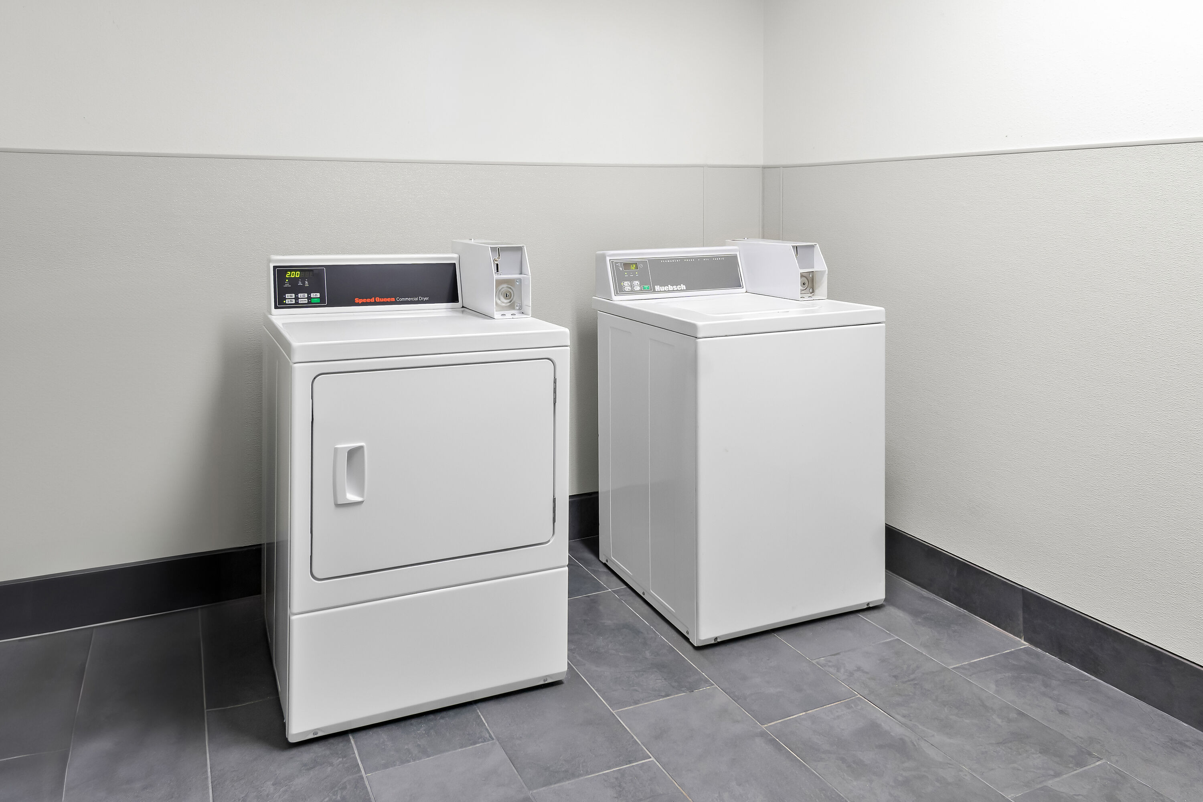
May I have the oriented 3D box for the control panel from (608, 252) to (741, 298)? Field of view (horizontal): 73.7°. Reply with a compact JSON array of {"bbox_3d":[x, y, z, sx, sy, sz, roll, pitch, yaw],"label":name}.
[{"bbox_3d":[0.272,-0.442,2.811,0.505,0.125,0.030,-3,-5,-24],"label":"control panel"}]

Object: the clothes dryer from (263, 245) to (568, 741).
[{"bbox_3d":[-0.523,0.157,2.198,0.675,1.100,0.700,-4,11,-24],"label":"clothes dryer"}]

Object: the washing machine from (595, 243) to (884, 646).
[{"bbox_3d":[0.430,0.094,2.662,0.660,1.100,0.700,-4,11,-24],"label":"washing machine"}]

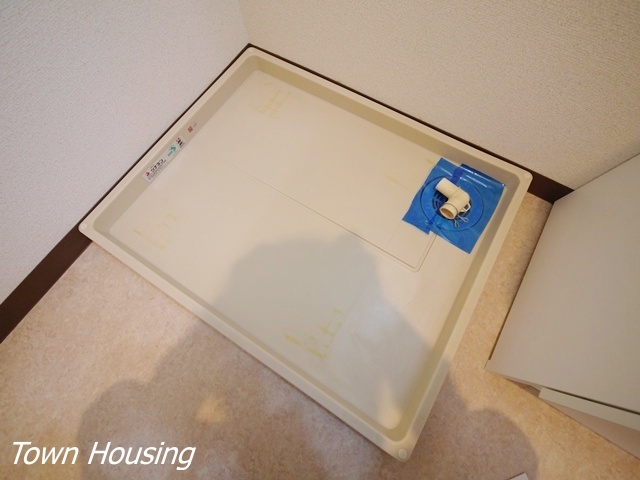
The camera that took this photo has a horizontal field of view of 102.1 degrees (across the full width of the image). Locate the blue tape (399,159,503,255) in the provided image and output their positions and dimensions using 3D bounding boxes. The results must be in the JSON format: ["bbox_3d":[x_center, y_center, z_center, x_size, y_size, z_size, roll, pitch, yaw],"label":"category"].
[{"bbox_3d":[0.314,-0.091,0.597,0.165,0.014,0.202,31,76,11],"label":"blue tape"}]

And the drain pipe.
[{"bbox_3d":[0.297,-0.092,0.586,0.082,0.038,0.068,42,78,13],"label":"drain pipe"}]

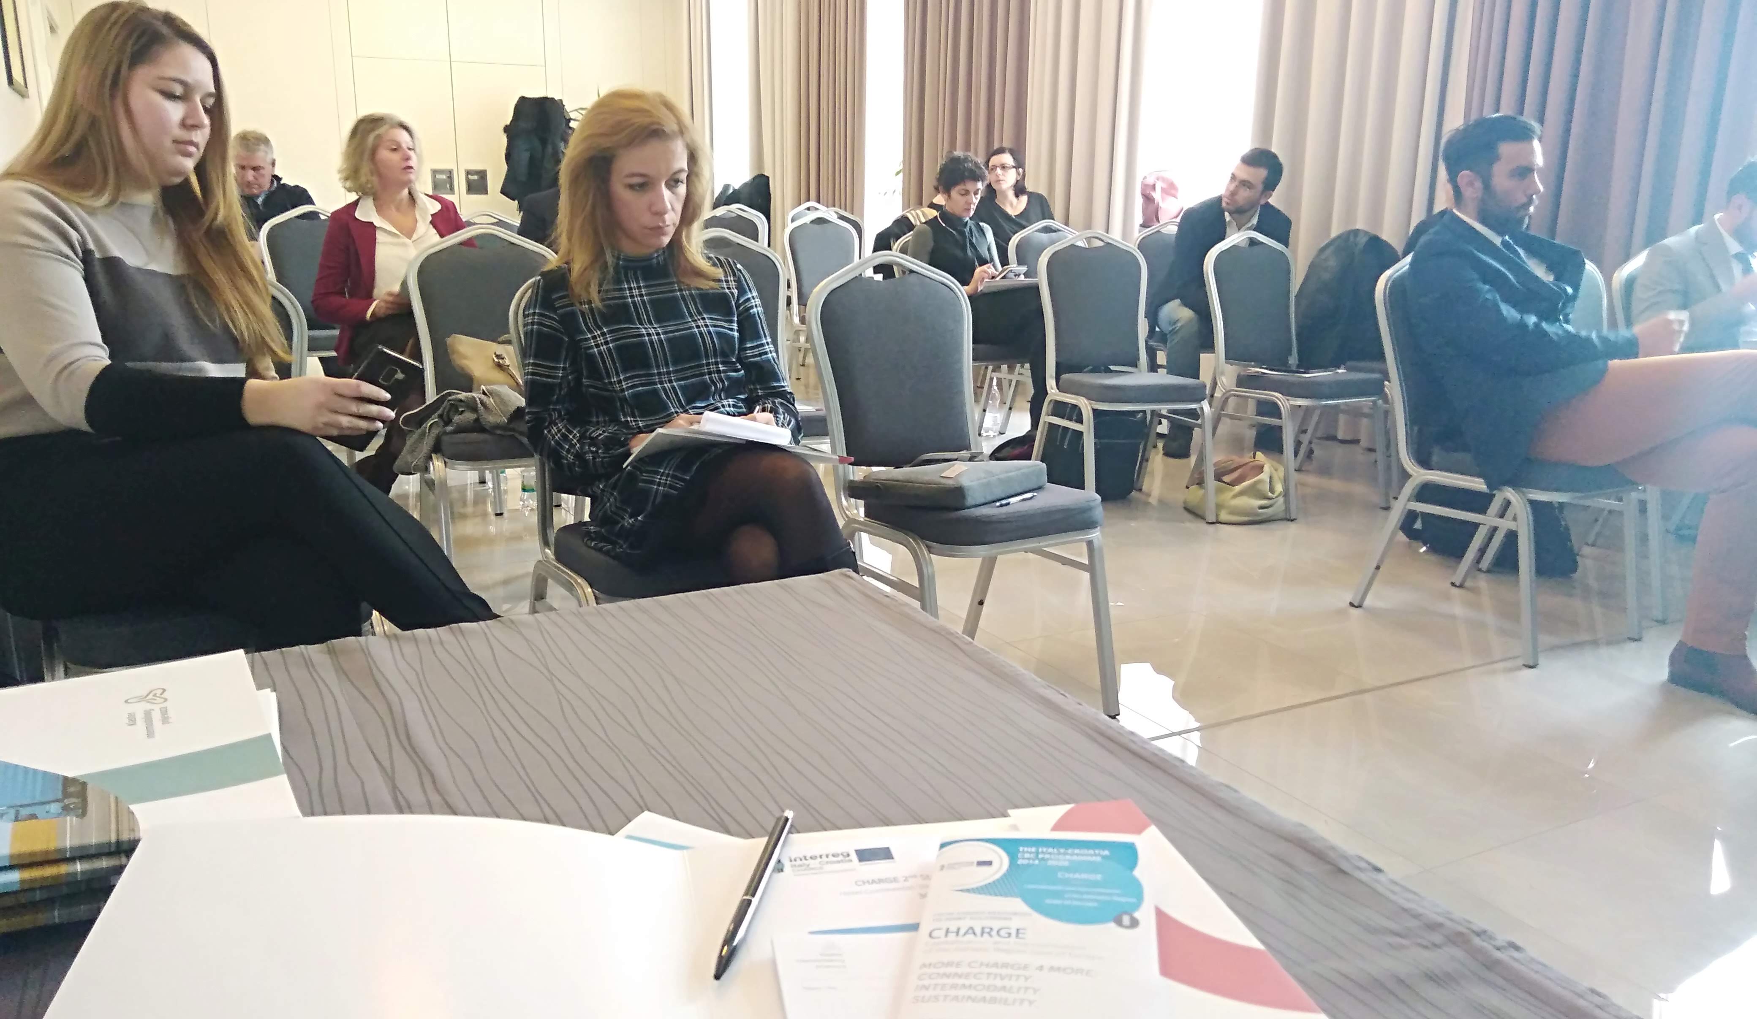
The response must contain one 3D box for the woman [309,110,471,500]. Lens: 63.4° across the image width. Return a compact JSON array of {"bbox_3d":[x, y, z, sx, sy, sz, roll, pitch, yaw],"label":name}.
[{"bbox_3d":[-1.495,-0.605,4.439,0.480,1.250,0.770,-5,14,-24],"label":"woman"}]

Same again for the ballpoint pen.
[{"bbox_3d":[-0.052,0.162,0.609,0.009,0.009,0.144,2,13,7],"label":"ballpoint pen"}]

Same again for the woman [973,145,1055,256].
[{"bbox_3d":[0.698,-1.140,7.000,0.490,1.260,0.760,-1,13,-10],"label":"woman"}]

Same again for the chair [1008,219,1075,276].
[{"bbox_3d":[0.844,-0.718,5.829,0.440,0.915,0.560,-6,15,-28],"label":"chair"}]

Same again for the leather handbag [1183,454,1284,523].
[{"bbox_3d":[1.216,-0.085,4.820,0.320,0.205,0.250,-2,13,-12],"label":"leather handbag"}]

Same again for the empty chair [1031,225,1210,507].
[{"bbox_3d":[0.824,-0.459,4.790,0.440,0.930,0.585,-3,13,-16],"label":"empty chair"}]

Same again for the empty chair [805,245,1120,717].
[{"bbox_3d":[0.165,-0.049,2.913,0.440,0.915,0.560,-7,16,-32],"label":"empty chair"}]

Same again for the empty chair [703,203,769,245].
[{"bbox_3d":[-0.758,-1.148,7.669,0.440,0.930,0.585,-3,14,-18],"label":"empty chair"}]

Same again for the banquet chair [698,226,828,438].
[{"bbox_3d":[-0.374,-0.327,4.065,0.440,0.915,0.560,-5,14,-24],"label":"banquet chair"}]

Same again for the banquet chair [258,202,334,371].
[{"bbox_3d":[-2.319,-0.744,5.806,0.440,0.930,0.585,-2,13,-14],"label":"banquet chair"}]

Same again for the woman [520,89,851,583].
[{"bbox_3d":[-0.345,-0.111,2.466,0.500,1.225,0.750,-7,15,-29],"label":"woman"}]

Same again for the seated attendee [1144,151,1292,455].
[{"bbox_3d":[1.400,-0.841,5.745,0.580,1.210,0.750,-1,13,-8],"label":"seated attendee"}]

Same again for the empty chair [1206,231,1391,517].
[{"bbox_3d":[1.457,-0.494,4.983,0.440,0.930,0.585,-5,14,-25],"label":"empty chair"}]

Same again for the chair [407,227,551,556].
[{"bbox_3d":[-1.054,-0.324,4.005,0.440,0.915,0.560,-5,14,-24],"label":"chair"}]

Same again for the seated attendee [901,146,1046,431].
[{"bbox_3d":[0.408,-0.828,5.739,0.470,1.210,0.720,-9,16,-36],"label":"seated attendee"}]

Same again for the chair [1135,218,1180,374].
[{"bbox_3d":[1.360,-0.718,5.864,0.440,0.915,0.560,-5,15,-25],"label":"chair"}]

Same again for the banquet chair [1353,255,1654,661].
[{"bbox_3d":[1.577,-0.164,3.563,0.440,0.930,0.585,-7,15,-29],"label":"banquet chair"}]

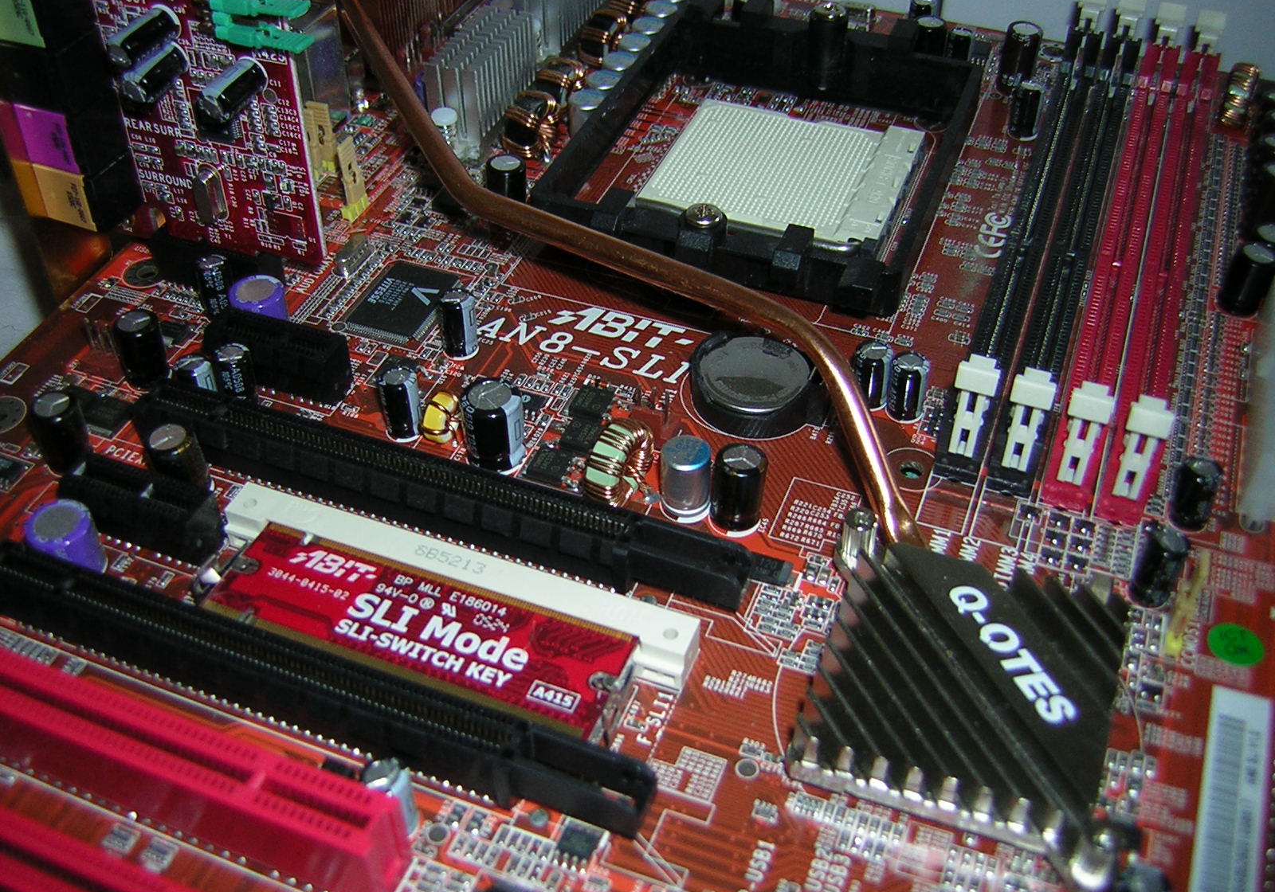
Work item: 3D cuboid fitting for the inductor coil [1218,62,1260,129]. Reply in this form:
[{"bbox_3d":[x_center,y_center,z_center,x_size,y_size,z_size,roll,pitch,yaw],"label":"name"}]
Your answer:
[{"bbox_3d":[0.137,-0.080,0.302,0.006,0.014,0.014,15,46,16],"label":"inductor coil"}]

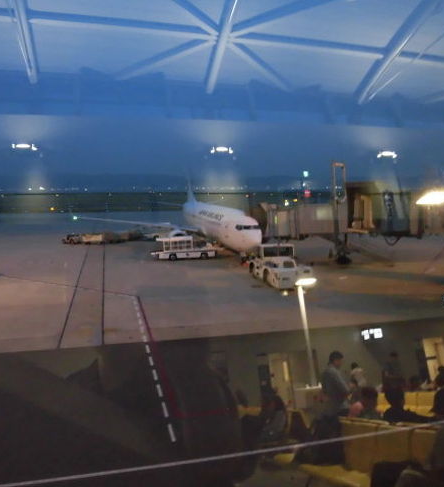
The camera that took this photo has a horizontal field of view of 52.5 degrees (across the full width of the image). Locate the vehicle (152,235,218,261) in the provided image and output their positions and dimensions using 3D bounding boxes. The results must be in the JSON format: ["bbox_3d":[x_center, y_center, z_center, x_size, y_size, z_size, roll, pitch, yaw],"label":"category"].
[{"bbox_3d":[-4.250,0.378,50.697,7.200,2.450,2.100,-2,7,-17],"label":"vehicle"}]

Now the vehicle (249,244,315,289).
[{"bbox_3d":[4.850,1.627,38.258,2.850,2.900,7.300,-2,7,-13],"label":"vehicle"}]

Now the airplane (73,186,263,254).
[{"bbox_3d":[-1.662,-5.722,59.463,35.800,12.500,39.500,-2,7,-14],"label":"airplane"}]

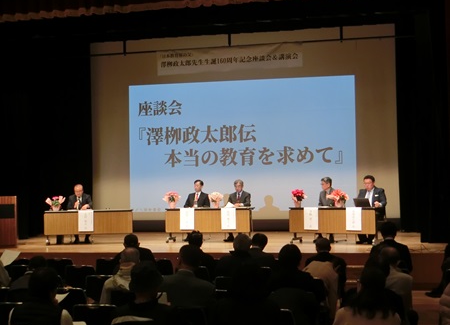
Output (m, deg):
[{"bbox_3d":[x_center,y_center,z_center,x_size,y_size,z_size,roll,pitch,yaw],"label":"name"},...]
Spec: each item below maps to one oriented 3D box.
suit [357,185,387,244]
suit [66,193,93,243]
[{"bbox_3d":[2.881,0.996,15.437,0.560,1.060,0.680,-1,-1,22],"label":"suit"},{"bbox_3d":[-3.073,1.150,16.636,0.530,1.020,0.660,-1,-1,-5],"label":"suit"}]

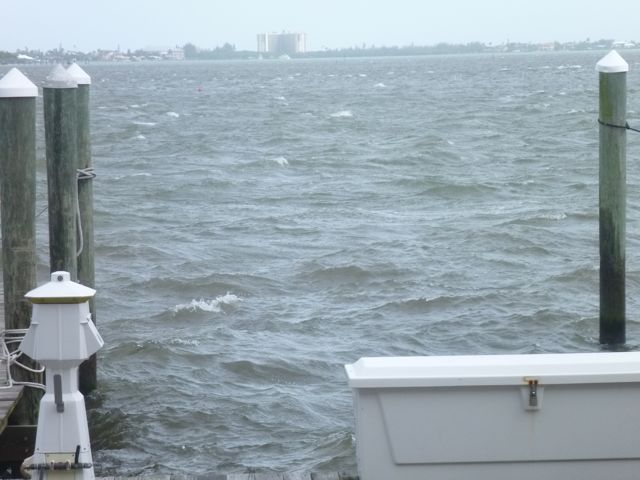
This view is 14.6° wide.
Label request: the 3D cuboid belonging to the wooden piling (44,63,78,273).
[{"bbox_3d":[-1.900,0.048,18.500,0.255,2.700,0.255,-1,4,0],"label":"wooden piling"}]

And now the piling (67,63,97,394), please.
[{"bbox_3d":[-1.973,-0.097,20.500,0.260,2.720,0.260,-1,4,0],"label":"piling"}]

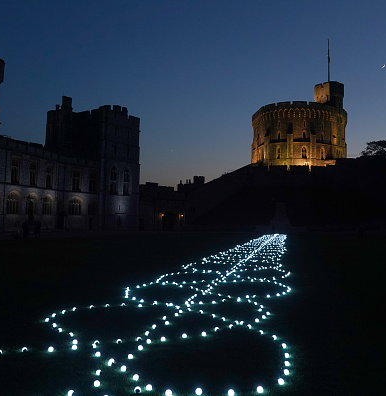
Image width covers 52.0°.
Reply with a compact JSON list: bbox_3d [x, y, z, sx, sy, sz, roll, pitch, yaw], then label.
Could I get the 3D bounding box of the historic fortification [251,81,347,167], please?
[{"bbox_3d":[34.370,-22.530,129.580,29.800,29.700,29.800,-1,-3,15],"label":"historic fortification"}]

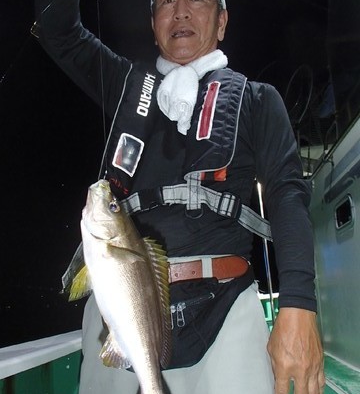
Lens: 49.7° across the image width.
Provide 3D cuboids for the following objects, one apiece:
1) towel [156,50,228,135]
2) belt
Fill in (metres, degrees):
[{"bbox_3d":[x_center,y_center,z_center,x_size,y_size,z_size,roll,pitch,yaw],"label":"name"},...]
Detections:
[{"bbox_3d":[0.028,-0.235,0.875,0.170,0.235,0.180,-4,-14,10],"label":"towel"},{"bbox_3d":[-0.018,0.157,0.835,0.345,0.050,0.245,-3,-14,8],"label":"belt"}]

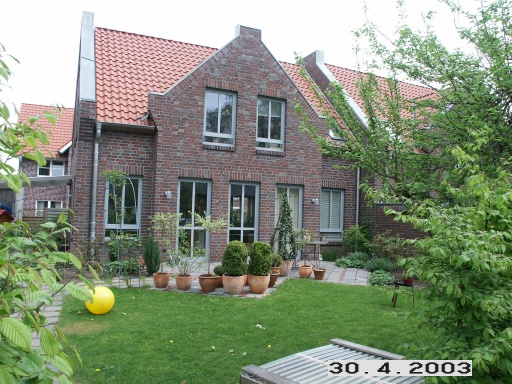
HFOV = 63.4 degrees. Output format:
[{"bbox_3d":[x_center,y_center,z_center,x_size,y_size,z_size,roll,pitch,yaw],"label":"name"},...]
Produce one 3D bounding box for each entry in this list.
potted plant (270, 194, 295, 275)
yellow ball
[{"bbox_3d":[0.672,1.008,9.727,0.600,1.900,0.580,2,-3,0],"label":"potted plant"},{"bbox_3d":[-2.178,1.515,5.789,0.399,0.399,0.399,3,-2,-21],"label":"yellow ball"}]

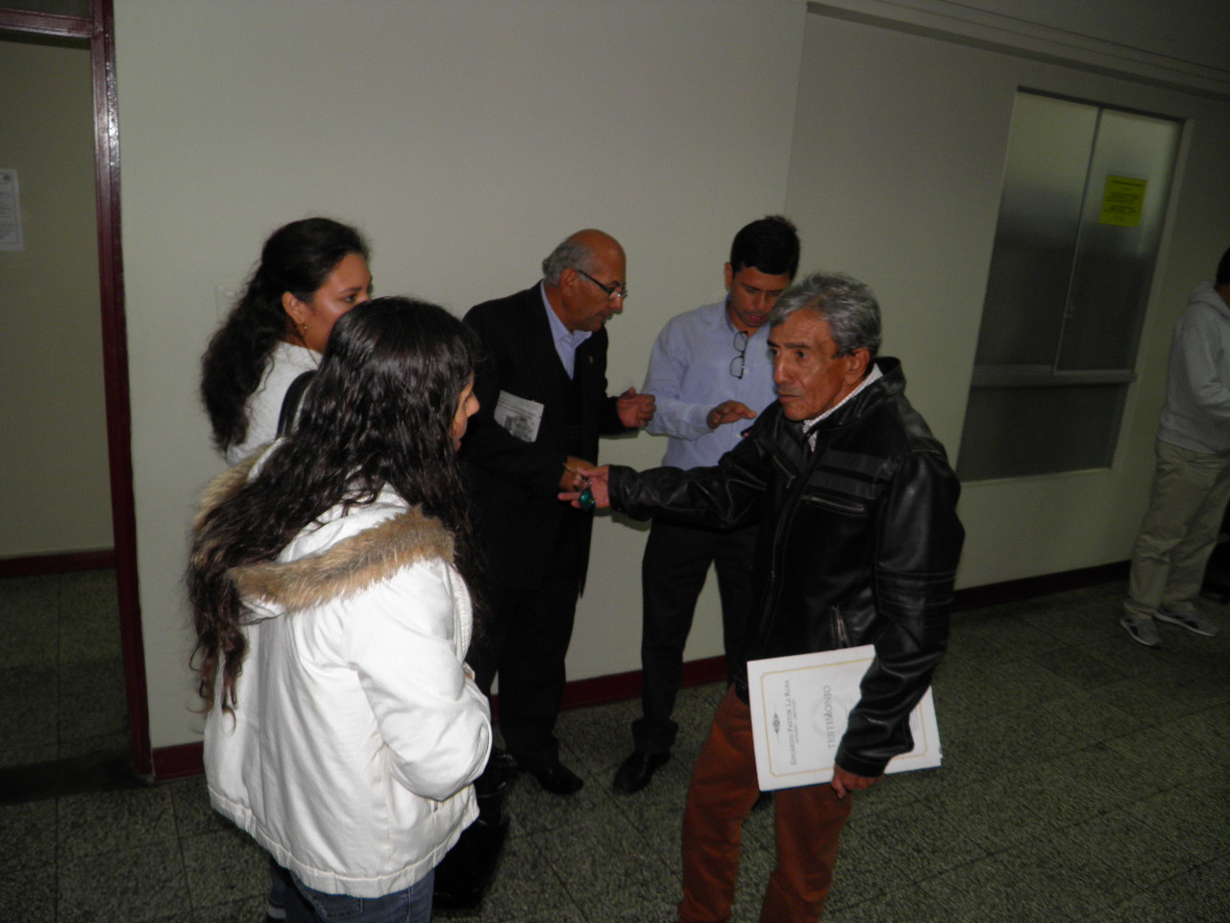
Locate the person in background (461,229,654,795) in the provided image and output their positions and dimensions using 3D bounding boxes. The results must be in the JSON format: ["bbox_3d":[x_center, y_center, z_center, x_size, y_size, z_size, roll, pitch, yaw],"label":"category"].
[{"bbox_3d":[-0.207,0.190,2.873,0.580,1.675,0.540,16,18,40],"label":"person in background"}]

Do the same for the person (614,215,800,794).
[{"bbox_3d":[0.341,0.175,2.930,0.560,1.755,0.480,5,14,3],"label":"person"}]

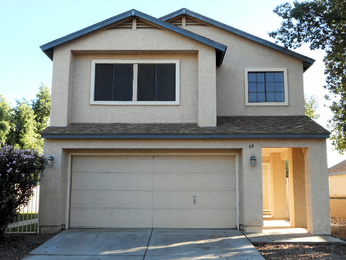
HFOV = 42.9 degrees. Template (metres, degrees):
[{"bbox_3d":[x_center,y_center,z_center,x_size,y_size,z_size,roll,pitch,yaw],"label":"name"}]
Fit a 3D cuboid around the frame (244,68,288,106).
[{"bbox_3d":[3.069,-1.400,14.374,1.390,1.260,0.100,0,-7,0],"label":"frame"}]

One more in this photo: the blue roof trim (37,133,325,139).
[{"bbox_3d":[0.354,0.173,12.140,7.925,0.140,0.080,0,-7,0],"label":"blue roof trim"}]

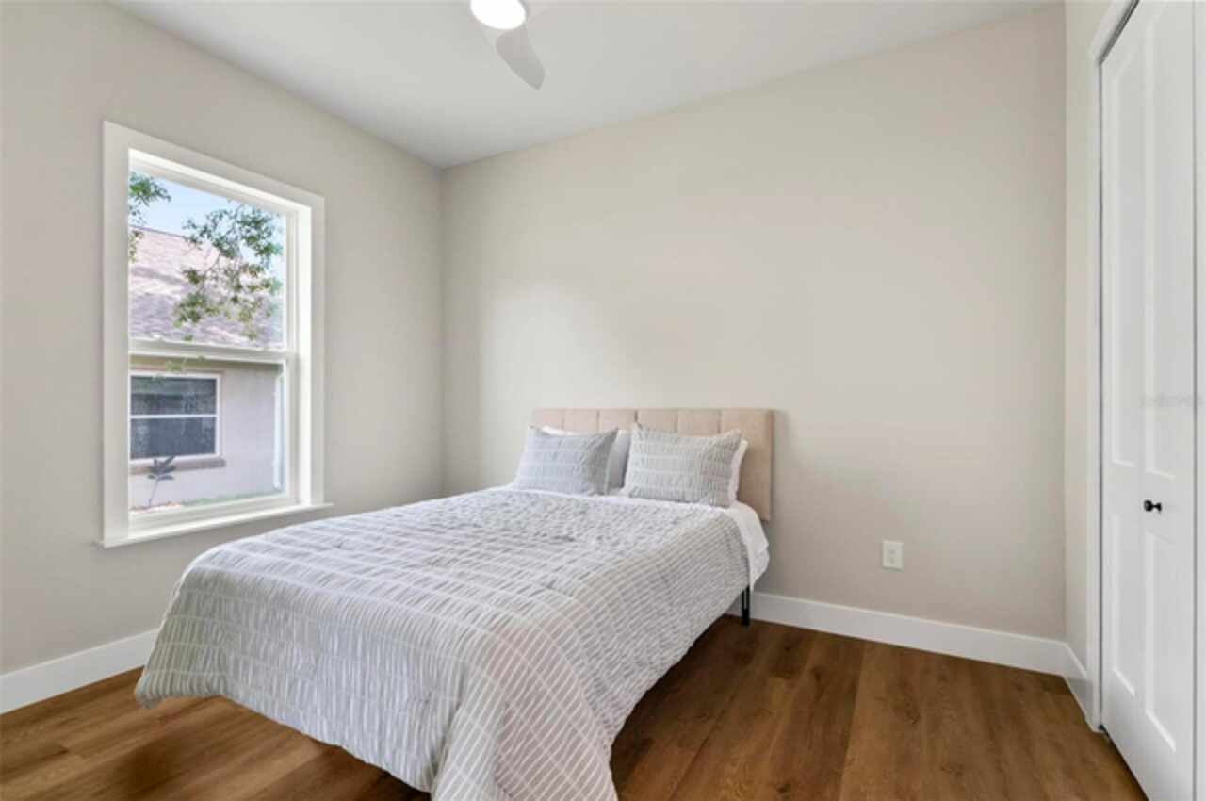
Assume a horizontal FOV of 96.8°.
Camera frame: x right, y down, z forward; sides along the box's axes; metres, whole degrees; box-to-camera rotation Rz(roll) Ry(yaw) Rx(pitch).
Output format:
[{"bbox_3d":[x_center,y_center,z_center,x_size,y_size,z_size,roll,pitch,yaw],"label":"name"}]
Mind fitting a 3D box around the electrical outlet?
[{"bbox_3d":[1.318,0.704,2.433,0.078,0.122,0.010,0,0,28],"label":"electrical outlet"}]

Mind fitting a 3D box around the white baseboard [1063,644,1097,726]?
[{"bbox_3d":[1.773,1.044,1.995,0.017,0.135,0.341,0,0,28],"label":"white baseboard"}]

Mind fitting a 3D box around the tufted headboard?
[{"bbox_3d":[0.212,0.314,2.965,1.398,0.522,0.098,0,0,28],"label":"tufted headboard"}]

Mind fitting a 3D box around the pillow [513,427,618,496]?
[{"bbox_3d":[-0.208,0.311,2.875,0.550,0.380,0.140,0,-18,23],"label":"pillow"}]

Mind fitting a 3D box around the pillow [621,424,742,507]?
[{"bbox_3d":[0.371,0.308,2.582,0.550,0.385,0.140,0,-17,28],"label":"pillow"}]

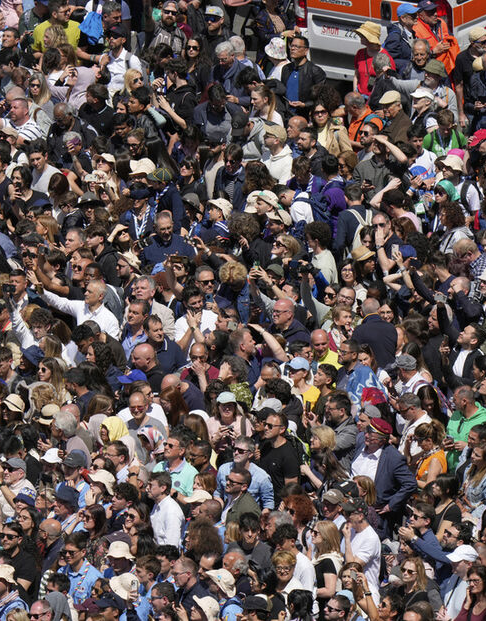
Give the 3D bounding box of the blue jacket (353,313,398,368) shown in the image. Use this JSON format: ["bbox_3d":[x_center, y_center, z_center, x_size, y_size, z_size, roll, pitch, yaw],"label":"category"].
[{"bbox_3d":[1.189,0.323,92.891,0.480,0.660,0.300,-12,19,-24],"label":"blue jacket"}]

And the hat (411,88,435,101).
[{"bbox_3d":[1.790,-2.143,102.934,0.250,0.120,0.180,1,16,-9],"label":"hat"}]

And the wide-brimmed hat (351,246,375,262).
[{"bbox_3d":[1.139,-0.529,97.832,0.270,0.130,0.240,-9,15,14],"label":"wide-brimmed hat"}]

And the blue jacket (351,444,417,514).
[{"bbox_3d":[1.260,1.522,92.154,0.600,0.700,0.380,10,21,40],"label":"blue jacket"}]

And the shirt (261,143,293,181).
[{"bbox_3d":[0.318,-1.282,98.336,0.290,0.640,0.460,-14,19,-29],"label":"shirt"}]

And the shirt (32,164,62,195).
[{"bbox_3d":[-1.858,-1.140,98.395,0.440,0.640,0.260,10,22,38],"label":"shirt"}]

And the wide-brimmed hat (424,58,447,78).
[{"bbox_3d":[2.039,-2.543,108.502,0.265,0.145,0.255,15,8,-2],"label":"wide-brimmed hat"}]

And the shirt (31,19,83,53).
[{"bbox_3d":[-1.848,-2.590,103.120,0.500,0.660,0.290,-14,19,-29],"label":"shirt"}]

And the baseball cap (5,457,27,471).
[{"bbox_3d":[-2.014,1.361,92.065,0.250,0.125,0.180,-15,19,-33],"label":"baseball cap"}]

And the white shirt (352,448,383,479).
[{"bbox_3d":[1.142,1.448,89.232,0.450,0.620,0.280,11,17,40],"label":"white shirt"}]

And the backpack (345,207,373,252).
[{"bbox_3d":[1.220,-0.778,103.957,0.280,0.460,0.170,-3,17,-10],"label":"backpack"}]

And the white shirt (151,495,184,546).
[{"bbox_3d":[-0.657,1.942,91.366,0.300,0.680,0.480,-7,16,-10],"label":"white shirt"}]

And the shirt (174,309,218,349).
[{"bbox_3d":[-0.417,0.289,92.894,0.470,0.660,0.320,-2,16,0],"label":"shirt"}]

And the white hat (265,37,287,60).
[{"bbox_3d":[0.368,-2.775,109.249,0.250,0.160,0.245,8,22,-3],"label":"white hat"}]

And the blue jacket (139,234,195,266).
[{"bbox_3d":[-0.713,-0.402,99.041,0.530,0.660,0.300,-2,17,-2],"label":"blue jacket"}]

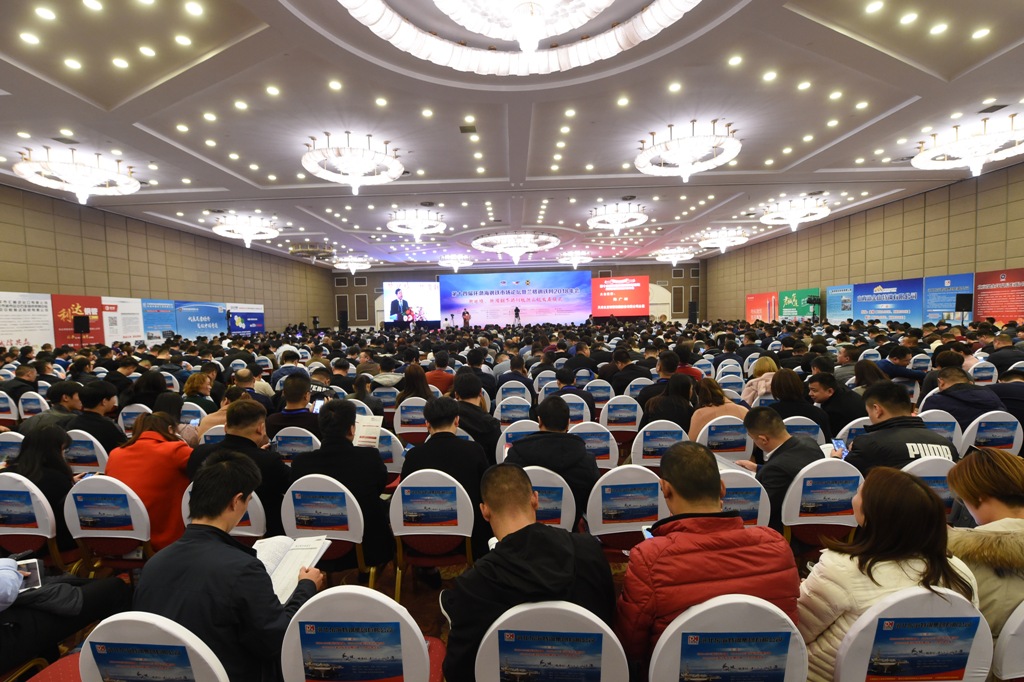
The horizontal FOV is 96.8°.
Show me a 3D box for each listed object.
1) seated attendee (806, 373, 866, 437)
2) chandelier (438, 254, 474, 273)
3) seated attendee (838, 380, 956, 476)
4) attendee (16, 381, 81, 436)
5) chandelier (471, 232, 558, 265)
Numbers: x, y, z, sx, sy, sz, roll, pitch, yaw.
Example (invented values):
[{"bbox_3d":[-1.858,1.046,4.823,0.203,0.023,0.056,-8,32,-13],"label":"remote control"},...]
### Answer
[{"bbox_3d":[2.771,0.846,3.852,0.600,1.250,0.750,-4,4,-35],"label":"seated attendee"},{"bbox_3d":[-4.280,-5.892,34.766,2.650,1.420,2.650,-2,3,0],"label":"chandelier"},{"bbox_3d":[2.185,0.876,2.853,0.580,1.300,0.800,-2,3,-8],"label":"seated attendee"},{"bbox_3d":[-3.857,0.987,3.957,0.540,1.270,0.800,-1,3,14],"label":"attendee"},{"bbox_3d":[0.301,-5.666,28.847,5.650,1.700,5.650,-2,3,0],"label":"chandelier"}]

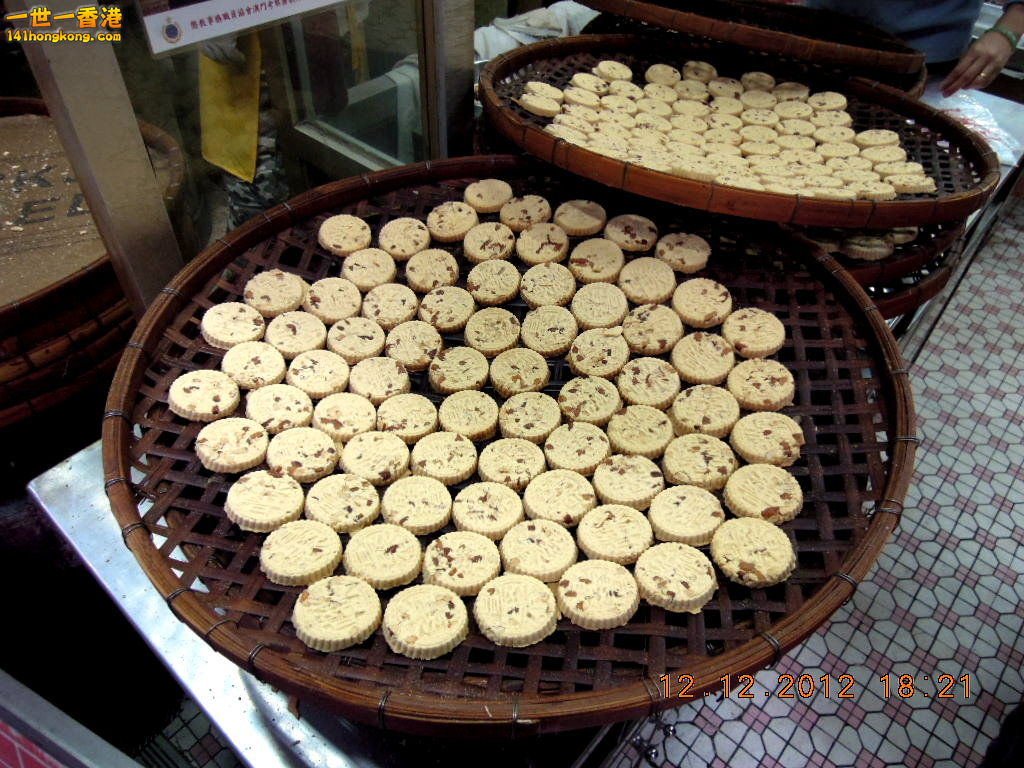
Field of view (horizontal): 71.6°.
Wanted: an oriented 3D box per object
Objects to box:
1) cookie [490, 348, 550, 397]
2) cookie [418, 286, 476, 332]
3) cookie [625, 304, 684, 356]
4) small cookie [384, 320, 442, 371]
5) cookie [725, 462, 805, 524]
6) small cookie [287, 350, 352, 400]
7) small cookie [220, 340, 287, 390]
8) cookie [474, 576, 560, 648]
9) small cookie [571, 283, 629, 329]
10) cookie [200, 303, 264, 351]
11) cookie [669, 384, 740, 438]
[{"bbox_3d":[0.008,-0.011,0.684,0.056,0.011,0.056,-1,44,0],"label":"cookie"},{"bbox_3d":[-0.068,-0.078,0.744,0.056,0.011,0.056,5,49,0],"label":"cookie"},{"bbox_3d":[0.130,-0.050,0.651,0.052,0.009,0.052,-6,51,8],"label":"cookie"},{"bbox_3d":[-0.103,-0.042,0.749,0.059,0.011,0.059,3,49,-4],"label":"small cookie"},{"bbox_3d":[0.189,0.082,0.535,0.056,0.011,0.056,-12,35,0],"label":"cookie"},{"bbox_3d":[-0.174,-0.010,0.641,0.056,0.012,0.056,8,46,0],"label":"small cookie"},{"bbox_3d":[-0.220,-0.016,0.607,0.052,0.009,0.052,10,45,-10],"label":"small cookie"},{"bbox_3d":[0.003,0.147,0.465,0.056,0.011,0.056,-1,31,0],"label":"cookie"},{"bbox_3d":[0.096,-0.087,0.781,0.059,0.011,0.059,-4,52,5],"label":"small cookie"},{"bbox_3d":[-0.284,-0.058,0.723,0.059,0.011,0.059,10,48,-11],"label":"cookie"},{"bbox_3d":[0.169,0.024,0.619,0.056,0.012,0.056,-4,43,0],"label":"cookie"}]

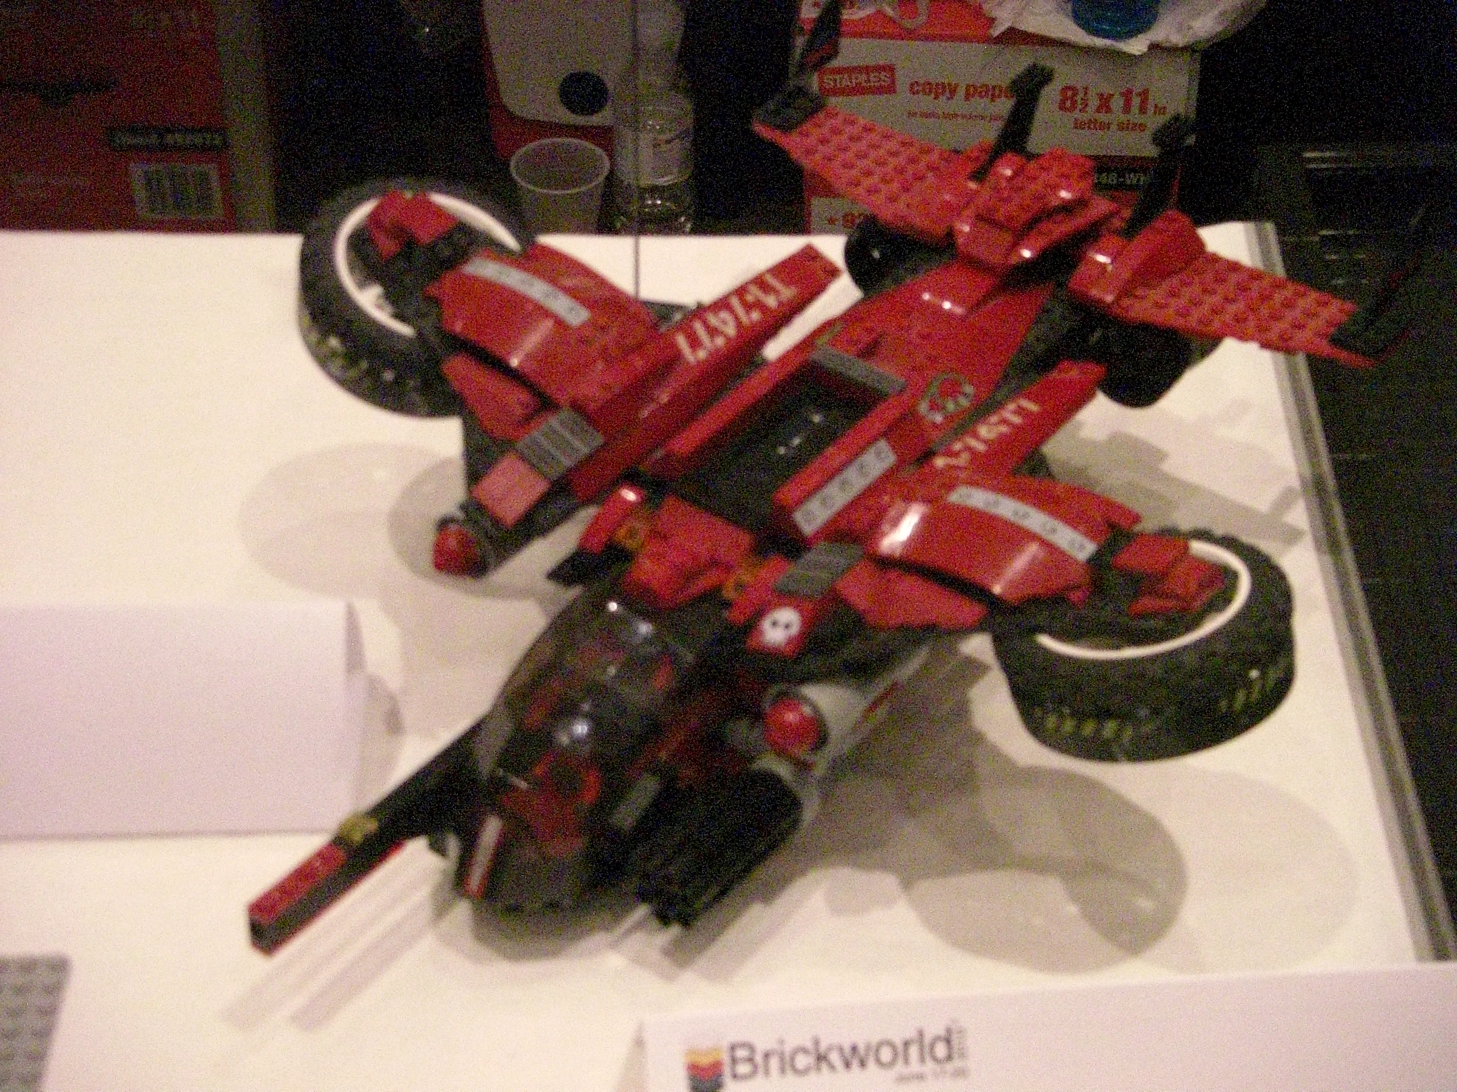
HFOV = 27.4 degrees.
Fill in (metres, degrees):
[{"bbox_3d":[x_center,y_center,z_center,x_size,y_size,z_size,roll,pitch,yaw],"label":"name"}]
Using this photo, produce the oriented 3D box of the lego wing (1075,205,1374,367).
[{"bbox_3d":[0.161,-0.078,0.946,0.097,0.016,0.050,26,45,28],"label":"lego wing"}]

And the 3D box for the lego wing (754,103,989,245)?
[{"bbox_3d":[0.048,-0.132,1.013,0.096,0.016,0.050,26,45,28],"label":"lego wing"}]

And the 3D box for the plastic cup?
[{"bbox_3d":[-0.133,-0.264,2.401,0.079,0.098,0.079,0,39,0],"label":"plastic cup"}]

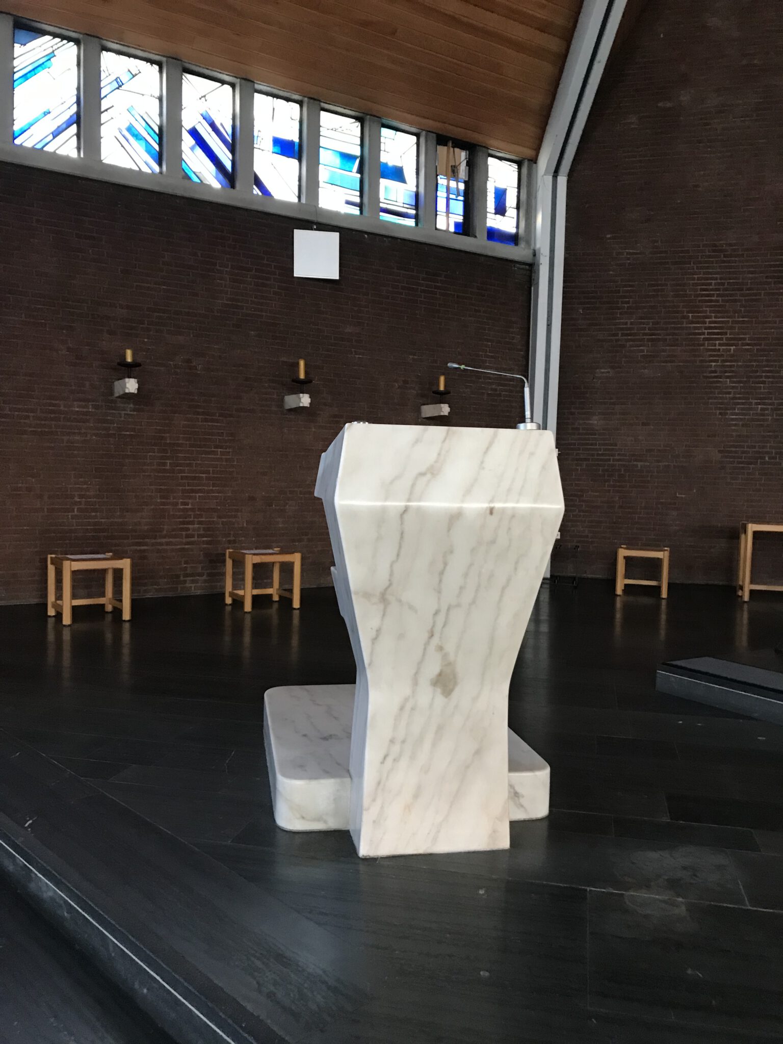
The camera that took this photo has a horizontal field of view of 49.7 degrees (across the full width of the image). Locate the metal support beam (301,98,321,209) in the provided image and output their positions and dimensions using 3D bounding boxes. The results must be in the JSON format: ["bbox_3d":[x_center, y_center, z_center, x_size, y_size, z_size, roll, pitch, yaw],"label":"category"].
[{"bbox_3d":[-0.831,-3.771,8.646,0.148,1.060,0.148,-1,5,-32],"label":"metal support beam"}]

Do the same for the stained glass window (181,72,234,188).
[{"bbox_3d":[-1.757,-3.718,8.061,0.543,0.990,0.100,-1,5,-32],"label":"stained glass window"}]

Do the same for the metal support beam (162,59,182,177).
[{"bbox_3d":[-2.041,-3.708,7.822,0.163,1.050,0.190,-1,5,-32],"label":"metal support beam"}]

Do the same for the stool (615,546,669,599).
[{"bbox_3d":[2.627,0.516,8.891,0.512,0.495,0.475,2,4,13],"label":"stool"}]

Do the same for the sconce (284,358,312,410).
[{"bbox_3d":[-0.920,-1.372,8.400,0.225,0.475,0.390,-1,5,-32],"label":"sconce"}]

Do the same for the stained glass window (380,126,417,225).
[{"bbox_3d":[0.067,-3.755,9.215,0.559,0.990,0.100,-1,5,-32],"label":"stained glass window"}]

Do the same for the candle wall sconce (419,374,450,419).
[{"bbox_3d":[0.491,-1.380,9.295,0.225,0.433,0.390,-1,5,-32],"label":"candle wall sconce"}]

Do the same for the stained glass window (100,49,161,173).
[{"bbox_3d":[-2.368,-3.705,7.674,0.558,0.990,0.100,-1,5,-32],"label":"stained glass window"}]

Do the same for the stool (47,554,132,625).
[{"bbox_3d":[-2.446,0.535,6.839,0.519,0.501,0.488,-2,5,-36],"label":"stool"}]

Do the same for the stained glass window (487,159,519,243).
[{"bbox_3d":[1.295,-3.781,9.992,0.565,0.990,0.100,-1,5,-32],"label":"stained glass window"}]

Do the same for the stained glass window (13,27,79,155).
[{"bbox_3d":[-3.000,-3.721,7.357,0.551,1.009,0.067,-1,5,-32],"label":"stained glass window"}]

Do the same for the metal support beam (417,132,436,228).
[{"bbox_3d":[0.398,-3.793,9.413,0.148,1.060,0.148,-1,5,-32],"label":"metal support beam"}]

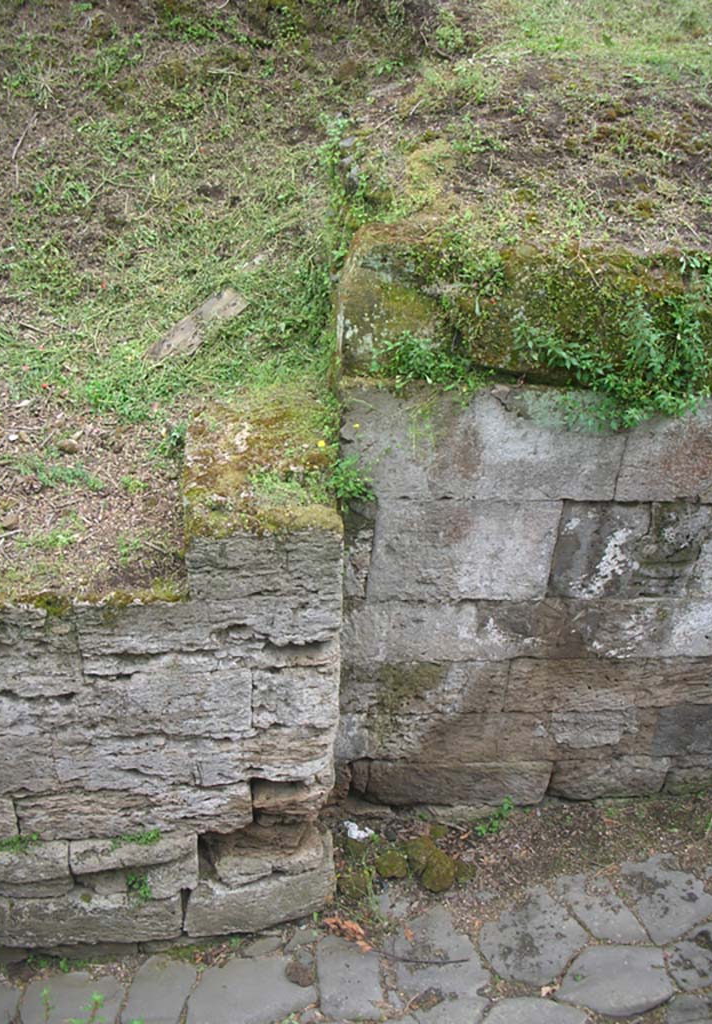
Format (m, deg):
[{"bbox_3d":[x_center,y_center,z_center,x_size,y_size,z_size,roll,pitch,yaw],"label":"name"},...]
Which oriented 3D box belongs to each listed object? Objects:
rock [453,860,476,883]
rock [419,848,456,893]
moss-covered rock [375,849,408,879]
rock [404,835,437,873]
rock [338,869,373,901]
[{"bbox_3d":[0.482,1.602,4.602,0.115,0.090,0.110,3,25,0],"label":"rock"},{"bbox_3d":[0.365,1.588,4.586,0.165,0.150,0.190,3,25,0],"label":"rock"},{"bbox_3d":[0.160,1.582,4.660,0.150,0.115,0.140,3,25,0],"label":"moss-covered rock"},{"bbox_3d":[0.296,1.553,4.681,0.165,0.140,0.170,3,25,0],"label":"rock"},{"bbox_3d":[-0.002,1.638,4.553,0.165,0.120,0.150,3,25,0],"label":"rock"}]

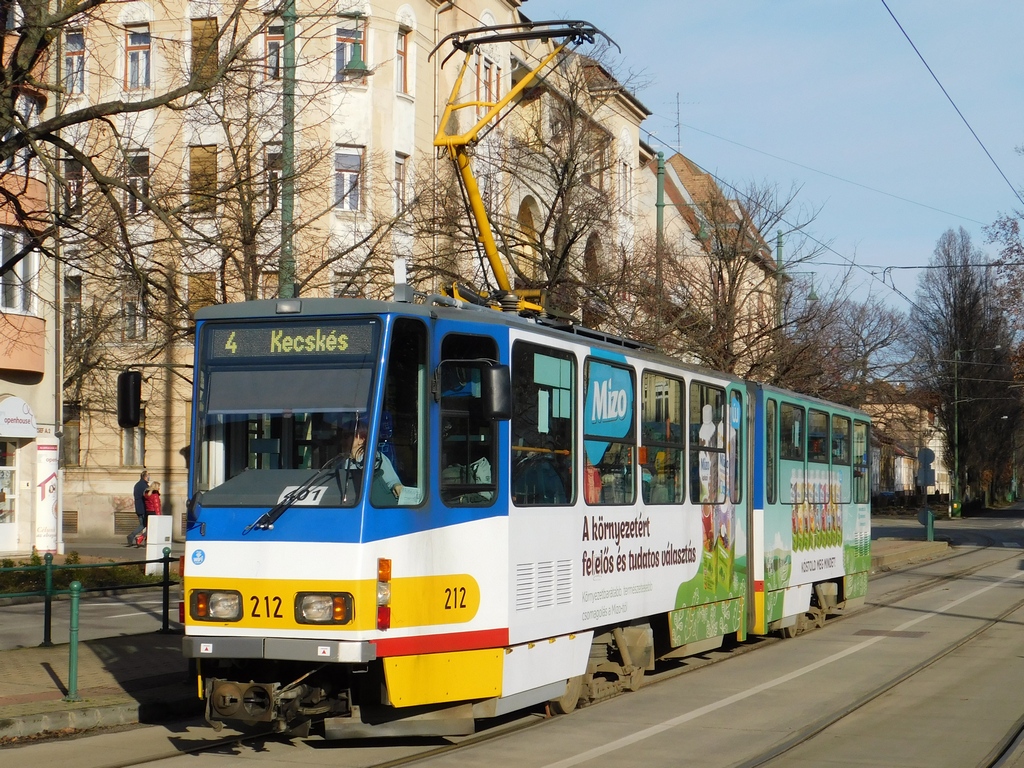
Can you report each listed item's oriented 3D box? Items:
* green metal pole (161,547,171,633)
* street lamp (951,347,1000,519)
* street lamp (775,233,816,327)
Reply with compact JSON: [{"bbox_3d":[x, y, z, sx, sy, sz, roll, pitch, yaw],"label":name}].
[{"bbox_3d":[-4.042,2.392,17.638,0.110,1.000,0.110,-2,-5,27],"label":"green metal pole"},{"bbox_3d":[25.870,2.581,84.086,2.500,9.750,0.380,-1,-4,15],"label":"street lamp"},{"bbox_3d":[7.667,0.314,40.705,1.180,8.750,0.450,-1,-4,15],"label":"street lamp"}]

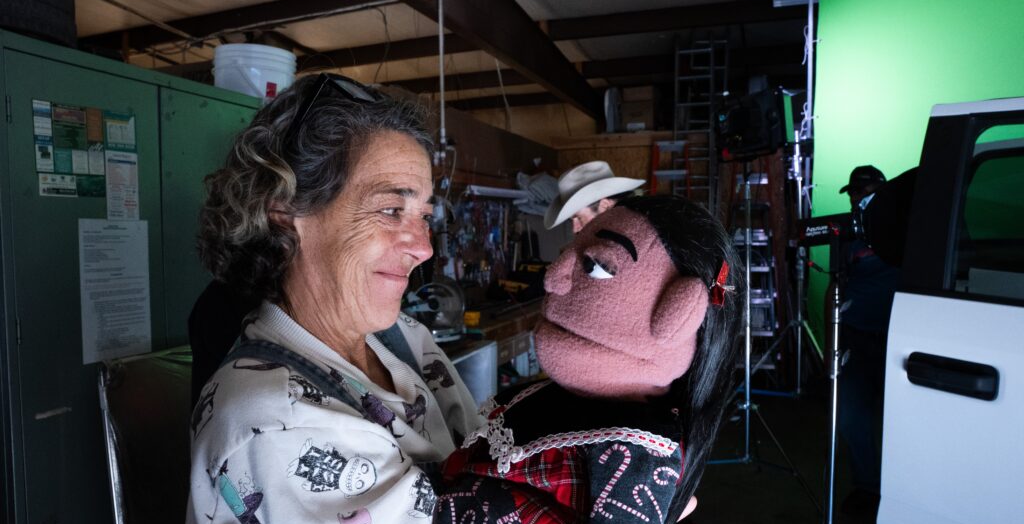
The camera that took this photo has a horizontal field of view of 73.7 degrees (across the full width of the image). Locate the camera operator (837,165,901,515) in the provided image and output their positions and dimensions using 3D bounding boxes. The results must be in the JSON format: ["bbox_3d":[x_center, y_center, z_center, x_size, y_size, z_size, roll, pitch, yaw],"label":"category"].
[{"bbox_3d":[1.934,0.423,3.642,0.420,1.800,0.520,-1,3,-16],"label":"camera operator"}]

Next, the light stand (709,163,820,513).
[{"bbox_3d":[1.347,0.358,4.042,0.880,1.900,0.920,-1,3,0],"label":"light stand"}]

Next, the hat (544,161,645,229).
[{"bbox_3d":[0.297,-0.234,2.370,0.380,0.145,0.320,-28,12,-17],"label":"hat"}]

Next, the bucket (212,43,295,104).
[{"bbox_3d":[-1.004,-0.633,2.699,0.305,0.370,0.305,-1,3,0],"label":"bucket"}]

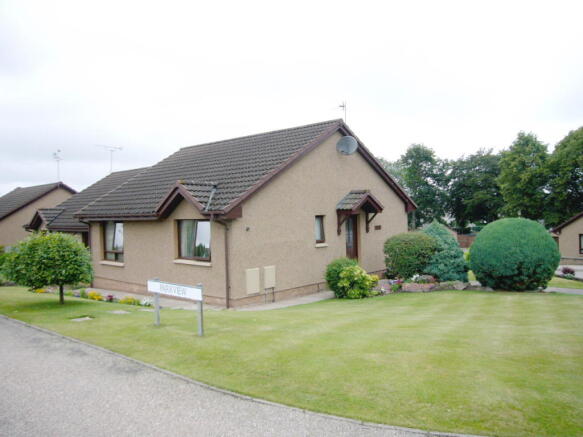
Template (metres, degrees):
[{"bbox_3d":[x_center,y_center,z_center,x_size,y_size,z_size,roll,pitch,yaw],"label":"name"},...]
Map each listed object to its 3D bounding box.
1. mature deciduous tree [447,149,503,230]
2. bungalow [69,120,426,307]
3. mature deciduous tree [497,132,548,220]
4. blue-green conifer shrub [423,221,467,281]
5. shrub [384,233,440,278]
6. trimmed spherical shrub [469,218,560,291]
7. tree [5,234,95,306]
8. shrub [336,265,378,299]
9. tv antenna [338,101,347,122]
[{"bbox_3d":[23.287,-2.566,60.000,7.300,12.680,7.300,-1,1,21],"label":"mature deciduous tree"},{"bbox_3d":[-1.505,-0.400,17.966,9.040,5.420,9.550,-1,1,43],"label":"bungalow"},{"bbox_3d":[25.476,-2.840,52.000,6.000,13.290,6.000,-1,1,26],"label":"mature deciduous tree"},{"bbox_3d":[5.227,1.083,15.900,1.550,2.100,1.500,-1,1,18],"label":"blue-green conifer shrub"},{"bbox_3d":[4.199,1.327,16.500,1.900,1.650,1.800,-1,1,14],"label":"shrub"},{"bbox_3d":[6.952,1.057,14.700,2.800,2.130,2.700,-1,1,25],"label":"trimmed spherical shrub"},{"bbox_3d":[-6.779,1.375,13.100,2.500,2.020,2.400,-2,1,-27],"label":"tree"},{"bbox_3d":[1.918,1.735,13.700,1.200,0.950,1.100,-1,1,8],"label":"shrub"},{"bbox_3d":[1.687,-3.540,15.600,0.350,0.780,0.200,-1,1,0],"label":"tv antenna"}]

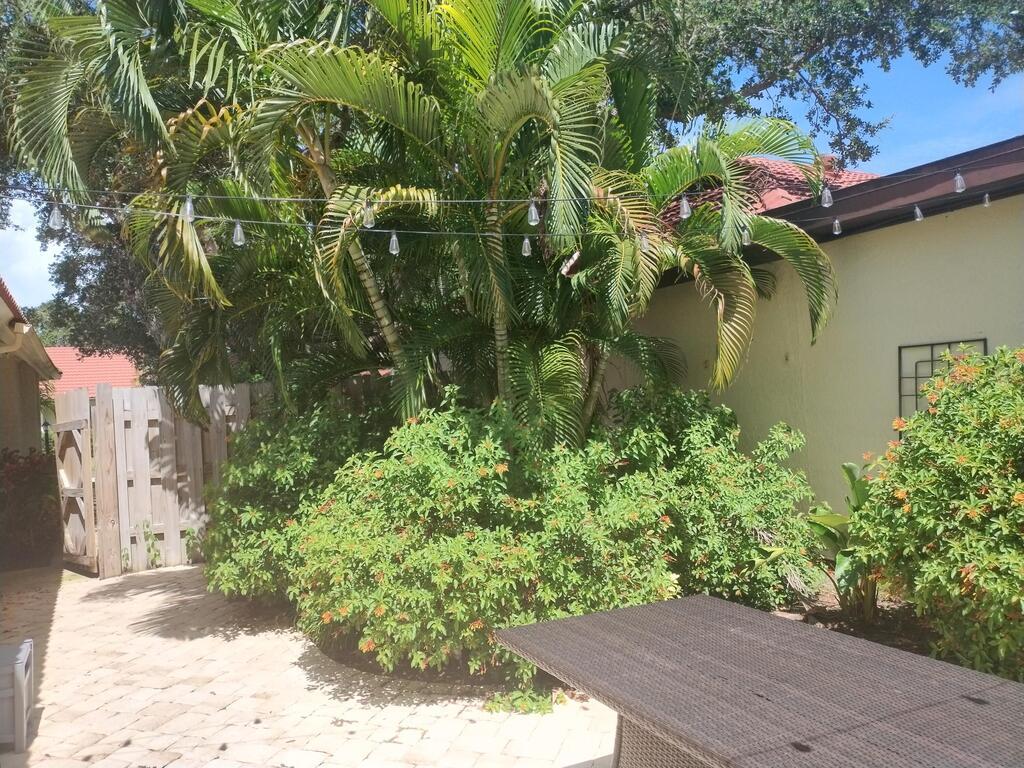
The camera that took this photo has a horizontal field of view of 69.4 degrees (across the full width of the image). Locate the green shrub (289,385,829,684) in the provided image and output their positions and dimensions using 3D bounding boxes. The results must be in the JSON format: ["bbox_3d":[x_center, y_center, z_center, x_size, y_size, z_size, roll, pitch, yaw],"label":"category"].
[{"bbox_3d":[0.365,0.827,5.134,3.400,1.550,1.800,-1,-1,-20],"label":"green shrub"}]

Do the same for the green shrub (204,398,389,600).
[{"bbox_3d":[-1.923,0.931,6.634,1.500,1.600,1.500,-1,-1,-18],"label":"green shrub"}]

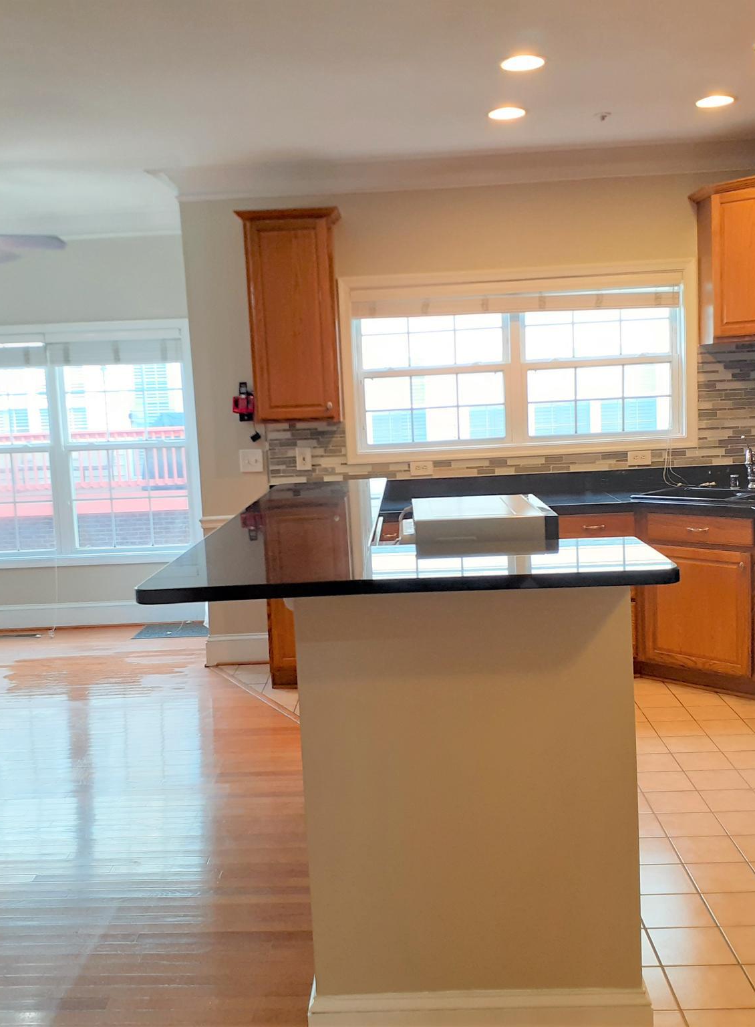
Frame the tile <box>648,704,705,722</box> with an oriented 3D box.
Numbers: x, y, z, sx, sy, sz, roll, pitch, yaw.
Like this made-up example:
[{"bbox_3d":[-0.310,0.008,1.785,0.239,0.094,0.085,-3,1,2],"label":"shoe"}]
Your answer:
[{"bbox_3d":[1.346,0.938,4.931,0.200,0.010,0.200,-2,7,2],"label":"tile"}]

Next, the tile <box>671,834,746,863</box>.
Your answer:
[{"bbox_3d":[1.060,1.085,3.435,0.197,0.010,0.192,-2,7,2],"label":"tile"}]

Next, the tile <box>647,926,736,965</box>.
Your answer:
[{"bbox_3d":[0.856,1.182,2.907,0.200,0.010,0.200,-2,6,2],"label":"tile"}]

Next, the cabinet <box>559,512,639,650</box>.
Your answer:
[{"bbox_3d":[1.158,0.398,5.796,0.456,0.863,0.611,-2,7,2],"label":"cabinet"}]

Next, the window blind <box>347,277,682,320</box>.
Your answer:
[{"bbox_3d":[0.766,-1.203,5.957,1.850,0.165,0.060,-2,6,3],"label":"window blind"}]

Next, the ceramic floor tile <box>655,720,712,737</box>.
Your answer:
[{"bbox_3d":[1.293,0.931,4.582,0.197,0.010,0.192,-2,7,2],"label":"ceramic floor tile"}]

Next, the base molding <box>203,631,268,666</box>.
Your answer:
[{"bbox_3d":[-0.752,0.759,5.927,0.410,0.168,0.020,-2,7,2],"label":"base molding"}]

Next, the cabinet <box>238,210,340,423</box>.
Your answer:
[{"bbox_3d":[-0.451,-1.066,5.862,0.480,1.120,0.320,-2,6,3],"label":"cabinet"}]

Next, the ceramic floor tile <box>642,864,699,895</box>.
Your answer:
[{"bbox_3d":[0.870,1.135,3.310,0.200,0.010,0.200,-2,6,2],"label":"ceramic floor tile"}]

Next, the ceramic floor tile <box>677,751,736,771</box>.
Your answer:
[{"bbox_3d":[1.306,0.996,4.267,0.199,0.010,0.199,-2,6,3],"label":"ceramic floor tile"}]

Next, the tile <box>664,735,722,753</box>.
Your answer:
[{"bbox_3d":[1.288,0.955,4.390,0.197,0.010,0.192,-2,7,2],"label":"tile"}]

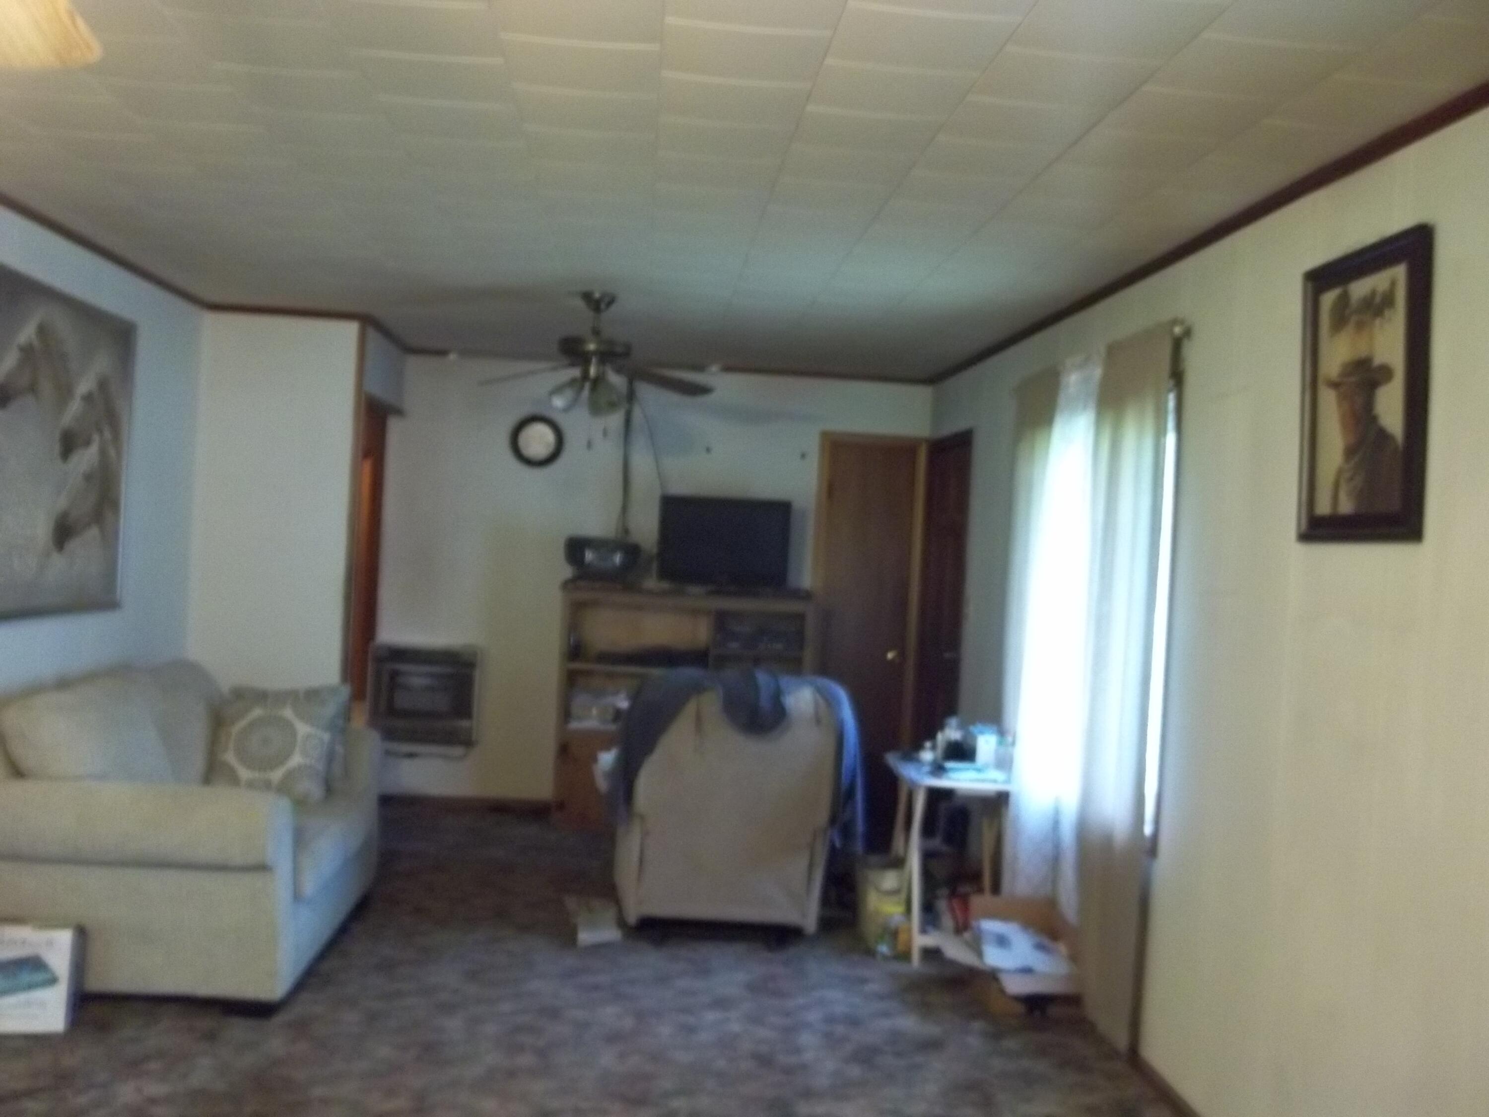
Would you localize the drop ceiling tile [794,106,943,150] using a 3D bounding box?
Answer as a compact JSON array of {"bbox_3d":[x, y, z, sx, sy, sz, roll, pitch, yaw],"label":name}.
[{"bbox_3d":[0.269,-0.952,3.162,0.305,0.020,0.305,3,1,-4],"label":"drop ceiling tile"}]

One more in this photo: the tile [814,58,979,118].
[{"bbox_3d":[0.300,-0.971,2.931,0.307,0.020,0.303,3,1,-4],"label":"tile"}]

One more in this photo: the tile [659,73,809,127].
[{"bbox_3d":[-0.024,-0.989,3.051,0.307,0.020,0.303,3,1,-4],"label":"tile"}]

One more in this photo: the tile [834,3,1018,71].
[{"bbox_3d":[0.313,-0.939,2.565,0.305,0.020,0.305,3,1,-4],"label":"tile"}]

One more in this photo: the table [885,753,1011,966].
[{"bbox_3d":[0.778,1.100,5.193,0.430,0.660,0.500,3,1,-4],"label":"table"}]

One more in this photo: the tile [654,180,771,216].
[{"bbox_3d":[-0.090,-0.969,3.807,0.305,0.016,0.300,3,0,-4],"label":"tile"}]

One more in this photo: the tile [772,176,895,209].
[{"bbox_3d":[0.224,-0.953,3.695,0.305,0.016,0.300,3,0,-4],"label":"tile"}]

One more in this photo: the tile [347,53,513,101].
[{"bbox_3d":[-0.633,-0.995,2.942,0.305,0.020,0.305,3,1,-4],"label":"tile"}]

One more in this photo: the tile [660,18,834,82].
[{"bbox_3d":[-0.001,-0.967,2.698,0.305,0.020,0.305,3,1,-4],"label":"tile"}]

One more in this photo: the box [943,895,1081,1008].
[{"bbox_3d":[0.886,1.306,4.763,0.370,0.270,0.450,3,1,-4],"label":"box"}]

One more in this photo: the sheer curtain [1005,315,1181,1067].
[{"bbox_3d":[1.135,0.383,4.987,0.110,2.134,1.716,3,1,-4],"label":"sheer curtain"}]

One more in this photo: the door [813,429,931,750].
[{"bbox_3d":[0.638,0.373,7.510,0.585,2.045,0.080,3,1,-4],"label":"door"}]

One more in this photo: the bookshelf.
[{"bbox_3d":[-0.342,0.783,7.593,1.290,1.240,0.460,3,1,-4],"label":"bookshelf"}]

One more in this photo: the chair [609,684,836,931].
[{"bbox_3d":[-0.102,0.914,5.659,0.820,1.004,0.920,3,1,-8],"label":"chair"}]

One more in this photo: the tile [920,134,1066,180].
[{"bbox_3d":[0.570,-0.945,3.332,0.305,0.020,0.305,3,1,-4],"label":"tile"}]

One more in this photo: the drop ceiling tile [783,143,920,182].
[{"bbox_3d":[0.247,-0.958,3.461,0.305,0.020,0.305,3,1,-4],"label":"drop ceiling tile"}]

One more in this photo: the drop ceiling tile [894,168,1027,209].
[{"bbox_3d":[0.547,-0.949,3.634,0.305,0.020,0.305,3,1,-4],"label":"drop ceiling tile"}]

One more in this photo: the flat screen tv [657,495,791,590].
[{"bbox_3d":[-0.106,-0.075,7.533,0.700,0.480,0.140,3,1,-4],"label":"flat screen tv"}]

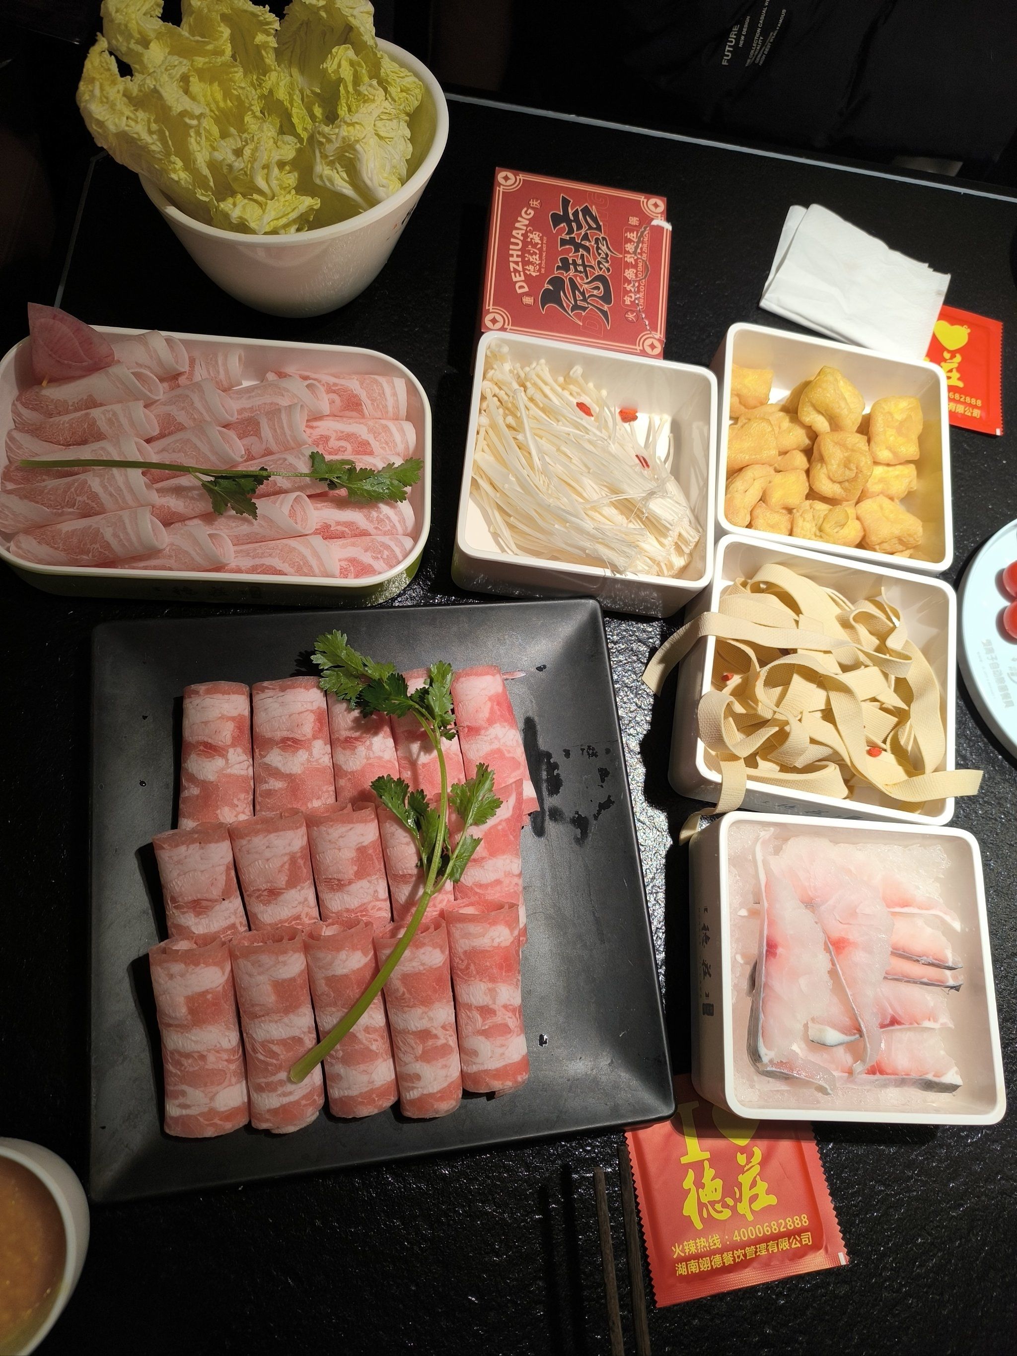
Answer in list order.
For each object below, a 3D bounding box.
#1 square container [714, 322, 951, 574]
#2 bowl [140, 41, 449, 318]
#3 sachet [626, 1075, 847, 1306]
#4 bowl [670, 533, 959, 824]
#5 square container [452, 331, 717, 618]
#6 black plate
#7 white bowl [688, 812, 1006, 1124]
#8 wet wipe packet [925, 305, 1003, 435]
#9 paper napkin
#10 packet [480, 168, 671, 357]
[{"bbox_3d":[0.190,-0.130,0.555,0.141,0.054,0.141,10,72,-6],"label":"square container"},{"bbox_3d":[-0.124,-0.291,0.525,0.171,0.111,0.171,3,73,-8],"label":"bowl"},{"bbox_3d":[0.113,0.250,0.453,0.101,0.006,0.099,-5,74,-11],"label":"sachet"},{"bbox_3d":[0.171,0.006,0.511,0.141,0.054,0.141,12,72,-5],"label":"bowl"},{"bbox_3d":[0.044,-0.115,0.528,0.141,0.054,0.141,7,72,-7],"label":"square container"},{"bbox_3d":[-0.067,0.096,0.459,0.267,0.029,0.267,-4,74,-10],"label":"black plate"},{"bbox_3d":[0.168,0.148,0.467,0.141,0.054,0.141,5,72,-7],"label":"white bowl"},{"bbox_3d":[0.297,-0.220,0.626,0.101,0.006,0.096,12,72,-5],"label":"wet wipe packet"},{"bbox_3d":[0.245,-0.275,0.630,0.124,0.014,0.104,21,71,-2],"label":"paper napkin"},{"bbox_3d":[0.040,-0.251,0.576,0.112,0.041,0.124,6,73,-7],"label":"packet"}]

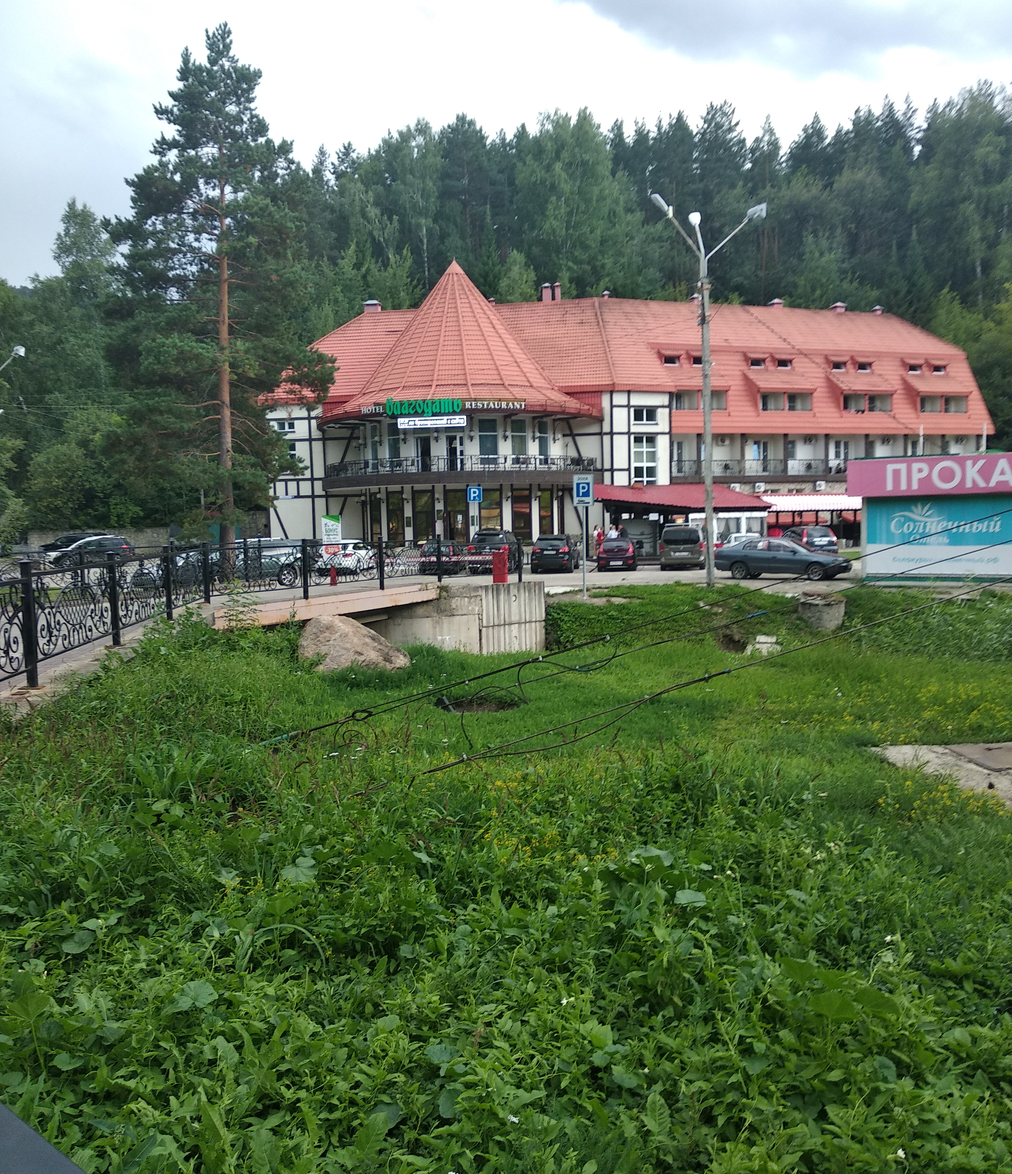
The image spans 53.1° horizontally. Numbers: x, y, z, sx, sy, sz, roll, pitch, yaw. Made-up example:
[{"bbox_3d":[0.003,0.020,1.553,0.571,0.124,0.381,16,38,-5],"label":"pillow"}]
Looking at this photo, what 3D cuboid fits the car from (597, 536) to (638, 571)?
[{"bbox_3d":[5.081,-1.503,45.756,1.700,1.470,4.350,-1,3,9],"label":"car"}]

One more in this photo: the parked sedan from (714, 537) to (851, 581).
[{"bbox_3d":[9.223,-0.955,33.858,4.500,1.410,1.700,1,4,32],"label":"parked sedan"}]

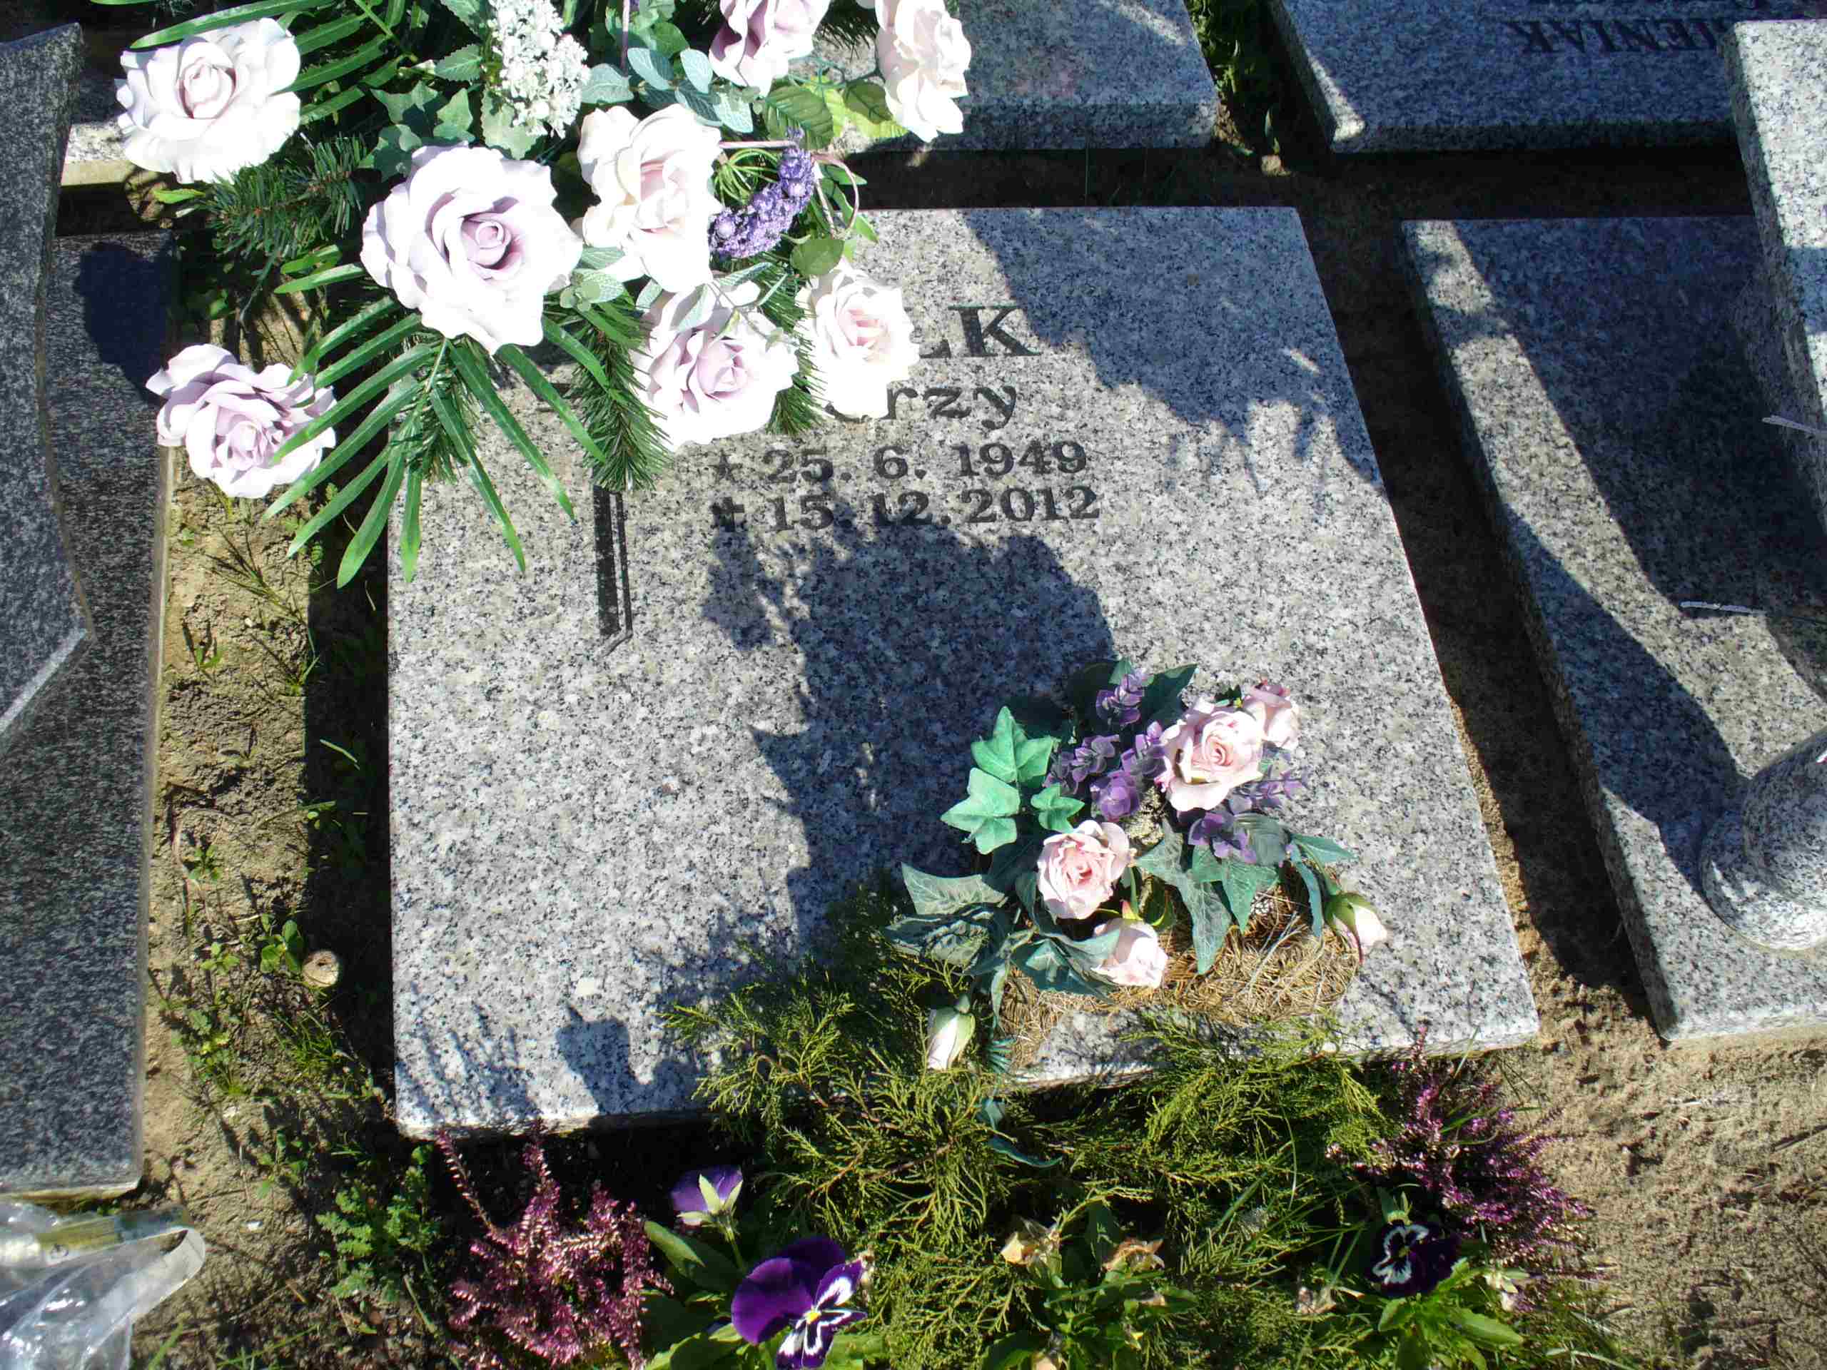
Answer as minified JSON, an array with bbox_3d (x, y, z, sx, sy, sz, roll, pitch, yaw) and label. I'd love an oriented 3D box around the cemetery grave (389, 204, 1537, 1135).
[{"bbox_3d":[0.005,-0.056,1.454,0.762,0.047,0.738,-3,62,-11],"label":"cemetery grave"}]

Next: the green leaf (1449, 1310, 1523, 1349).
[{"bbox_3d":[0.357,0.403,1.221,0.049,0.011,0.020,20,60,2],"label":"green leaf"}]

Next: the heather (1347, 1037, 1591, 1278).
[{"bbox_3d":[0.358,0.304,1.258,0.130,0.120,0.125,-3,62,-11],"label":"heather"}]

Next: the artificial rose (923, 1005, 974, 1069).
[{"bbox_3d":[0.022,0.224,1.241,0.029,0.029,0.041,21,60,2],"label":"artificial rose"}]

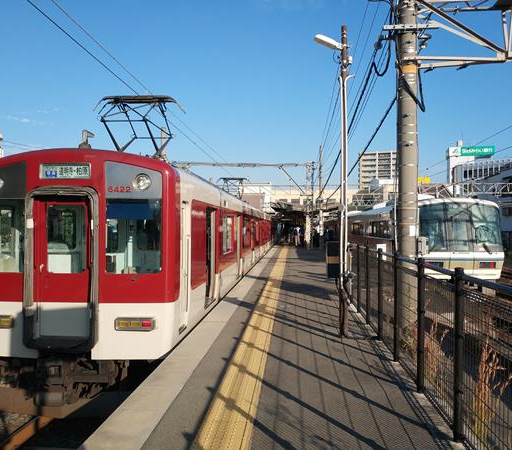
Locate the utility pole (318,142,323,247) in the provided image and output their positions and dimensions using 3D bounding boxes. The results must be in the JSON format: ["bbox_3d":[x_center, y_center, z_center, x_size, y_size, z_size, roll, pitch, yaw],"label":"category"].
[{"bbox_3d":[4.910,-2.160,42.000,0.270,7.850,0.270,0,0,4],"label":"utility pole"}]

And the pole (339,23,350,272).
[{"bbox_3d":[1.220,-0.610,7.640,0.150,4.250,0.150,0,0,4],"label":"pole"}]

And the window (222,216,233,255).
[{"bbox_3d":[-0.665,0.240,13.340,0.080,0.870,1.850,0,0,4],"label":"window"}]

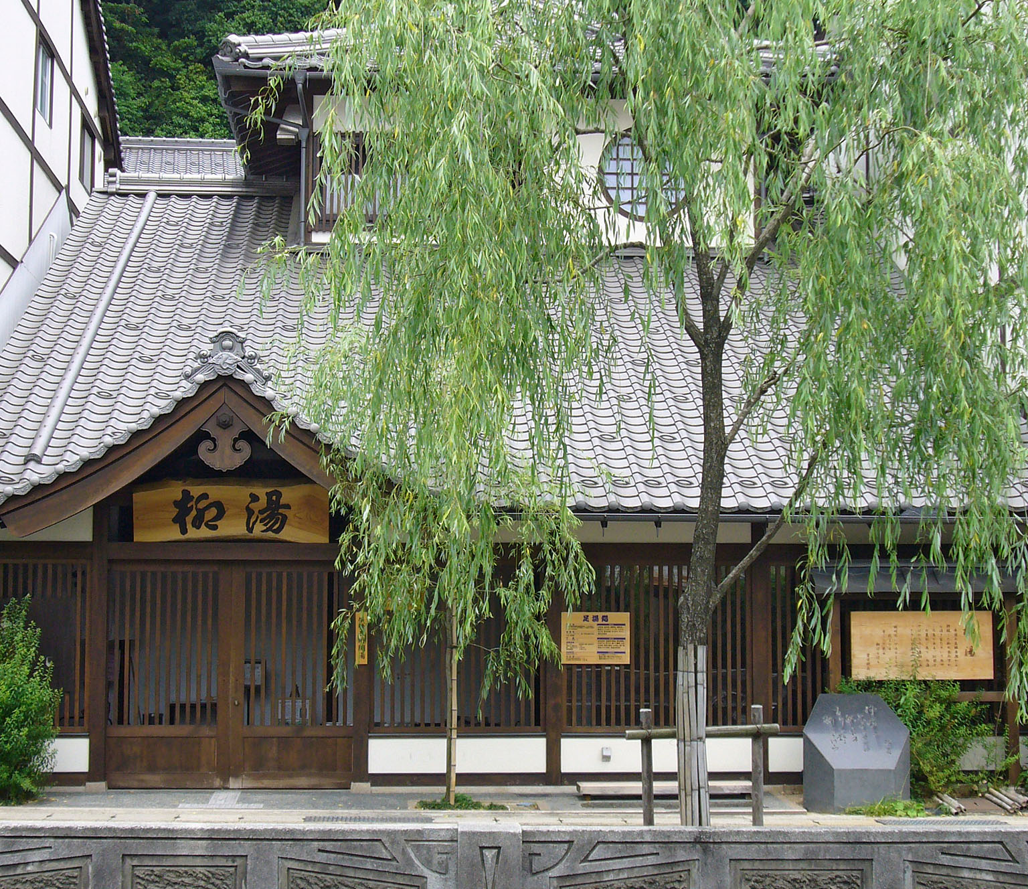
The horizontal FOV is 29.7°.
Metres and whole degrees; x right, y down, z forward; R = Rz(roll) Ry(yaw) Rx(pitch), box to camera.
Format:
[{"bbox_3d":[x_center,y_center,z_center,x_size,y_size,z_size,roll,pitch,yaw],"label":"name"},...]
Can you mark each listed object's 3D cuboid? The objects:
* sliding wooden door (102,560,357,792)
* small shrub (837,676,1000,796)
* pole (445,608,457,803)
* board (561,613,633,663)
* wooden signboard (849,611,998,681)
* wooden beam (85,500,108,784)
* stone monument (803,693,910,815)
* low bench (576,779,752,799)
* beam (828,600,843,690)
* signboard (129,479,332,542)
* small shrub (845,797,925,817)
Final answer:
[{"bbox_3d":[-2.462,1.979,16.790,2.110,1.940,0.080,1,-5,-4],"label":"sliding wooden door"},{"bbox_3d":[3.419,2.468,16.411,1.270,1.000,0.950,1,-5,-4],"label":"small shrub"},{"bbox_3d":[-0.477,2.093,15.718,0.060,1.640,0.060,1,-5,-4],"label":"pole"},{"bbox_3d":[0.710,1.687,16.862,0.603,0.453,0.030,0,-5,0],"label":"board"},{"bbox_3d":[3.595,1.777,17.125,1.263,0.597,0.050,0,-5,0],"label":"wooden signboard"},{"bbox_3d":[-3.608,1.674,16.896,0.155,2.513,0.155,0,-5,0],"label":"wooden beam"},{"bbox_3d":[2.721,2.449,15.405,0.850,0.890,0.670,0,-5,0],"label":"stone monument"},{"bbox_3d":[1.252,2.897,16.241,1.430,0.140,0.420,1,-5,-4],"label":"low bench"},{"bbox_3d":[2.697,2.048,16.313,0.100,1.560,0.100,0,-5,0],"label":"beam"},{"bbox_3d":[-2.457,0.589,16.874,1.700,0.549,0.080,0,1,0],"label":"signboard"},{"bbox_3d":[3.035,2.974,15.900,0.629,0.147,0.350,0,-5,-4],"label":"small shrub"}]

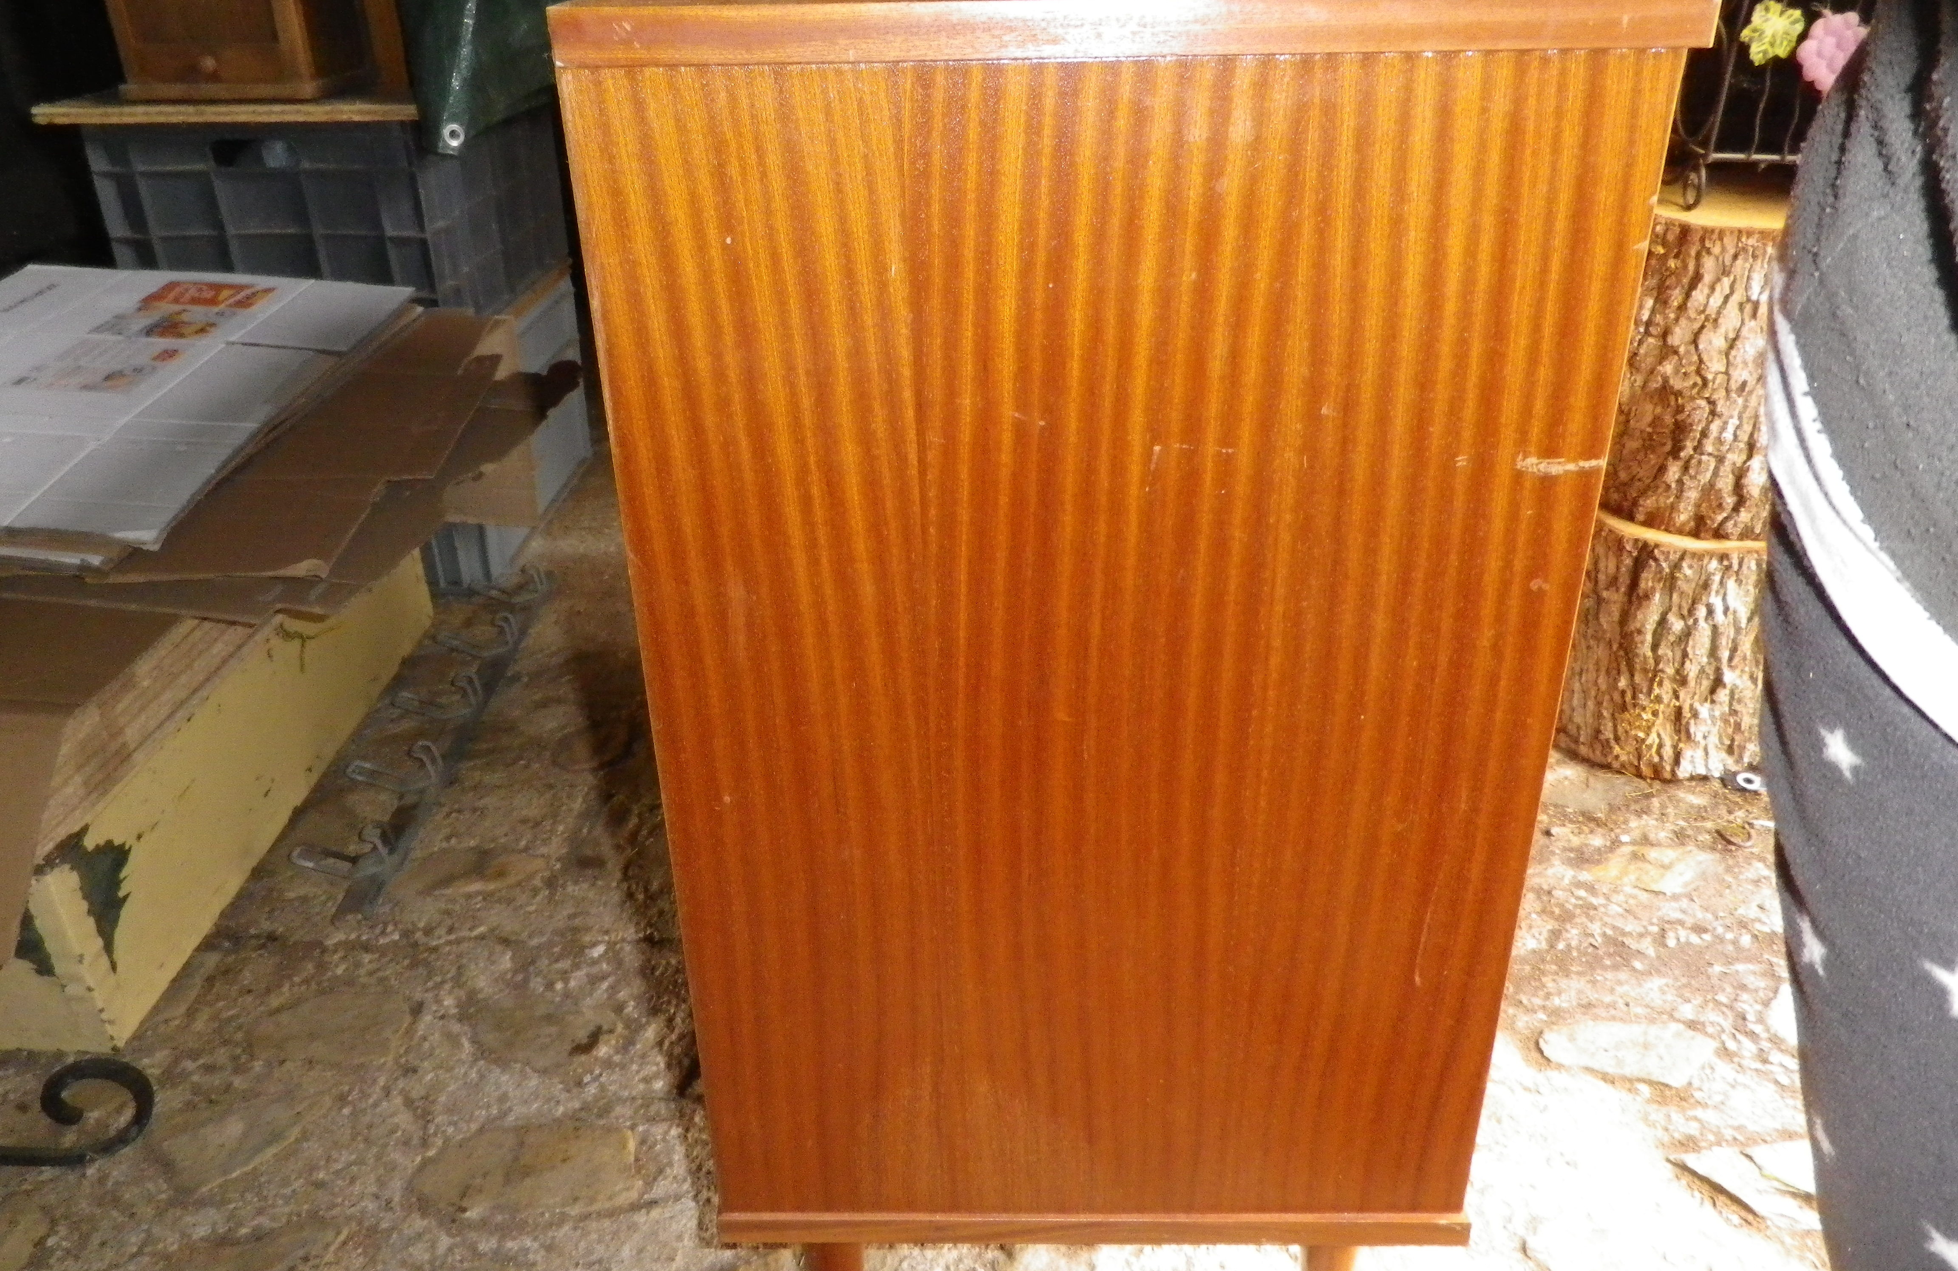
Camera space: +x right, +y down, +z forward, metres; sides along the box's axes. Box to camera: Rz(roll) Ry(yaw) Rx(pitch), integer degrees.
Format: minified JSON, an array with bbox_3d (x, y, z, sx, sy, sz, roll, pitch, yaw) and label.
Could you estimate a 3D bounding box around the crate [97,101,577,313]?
[{"bbox_3d":[-0.888,-0.627,2.040,0.400,0.277,0.595,0,26,0],"label":"crate"}]

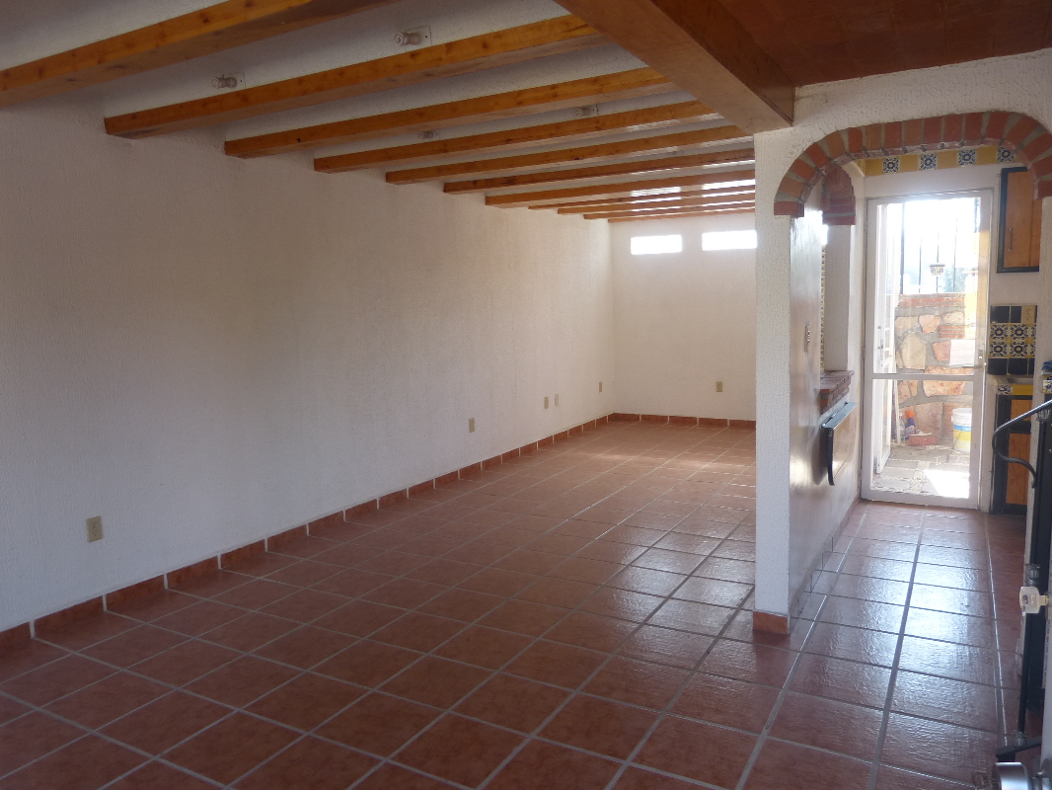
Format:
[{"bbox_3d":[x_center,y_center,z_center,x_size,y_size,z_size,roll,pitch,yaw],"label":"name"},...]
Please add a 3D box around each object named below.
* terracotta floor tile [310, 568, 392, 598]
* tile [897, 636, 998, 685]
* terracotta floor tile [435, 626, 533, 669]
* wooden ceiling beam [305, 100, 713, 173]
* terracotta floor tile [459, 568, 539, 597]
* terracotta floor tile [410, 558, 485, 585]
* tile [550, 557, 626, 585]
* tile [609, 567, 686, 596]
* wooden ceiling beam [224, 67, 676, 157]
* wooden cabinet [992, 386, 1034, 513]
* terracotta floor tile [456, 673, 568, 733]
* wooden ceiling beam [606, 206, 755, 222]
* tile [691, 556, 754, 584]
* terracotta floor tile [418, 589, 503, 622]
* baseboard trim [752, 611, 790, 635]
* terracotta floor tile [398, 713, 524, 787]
[{"bbox_3d":[-0.914,1.002,4.053,0.332,0.010,0.328,2,8,30],"label":"terracotta floor tile"},{"bbox_3d":[1.623,1.029,2.928,0.330,0.010,0.330,2,8,30],"label":"tile"},{"bbox_3d":[-0.177,1.073,3.228,0.334,0.010,0.334,2,8,30],"label":"terracotta floor tile"},{"bbox_3d":[-0.080,-1.419,4.205,2.838,0.076,0.134,3,8,30],"label":"wooden ceiling beam"},{"bbox_3d":[-0.146,0.991,4.011,0.330,0.010,0.326,2,8,30],"label":"terracotta floor tile"},{"bbox_3d":[-0.442,0.966,4.125,0.330,0.010,0.330,2,8,30],"label":"terracotta floor tile"},{"bbox_3d":[0.322,0.945,4.077,0.323,0.012,0.323,2,8,30],"label":"tile"},{"bbox_3d":[0.624,0.953,3.894,0.330,0.010,0.330,2,8,30],"label":"tile"},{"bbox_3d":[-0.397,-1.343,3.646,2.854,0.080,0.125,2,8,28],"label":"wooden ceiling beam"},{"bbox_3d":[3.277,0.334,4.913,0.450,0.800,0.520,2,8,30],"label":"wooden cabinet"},{"bbox_3d":[-0.047,1.127,2.792,0.330,0.010,0.326,2,8,30],"label":"terracotta floor tile"},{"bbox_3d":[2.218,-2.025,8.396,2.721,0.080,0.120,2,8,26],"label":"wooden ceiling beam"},{"bbox_3d":[1.086,0.923,4.006,0.330,0.010,0.330,2,8,30],"label":"tile"},{"bbox_3d":[-0.310,1.016,3.672,0.323,0.012,0.323,2,8,30],"label":"terracotta floor tile"},{"bbox_3d":[1.063,0.987,3.289,0.148,0.082,0.012,2,8,30],"label":"baseboard trim"},{"bbox_3d":[-0.214,1.165,2.497,0.332,0.010,0.328,2,8,30],"label":"terracotta floor tile"}]

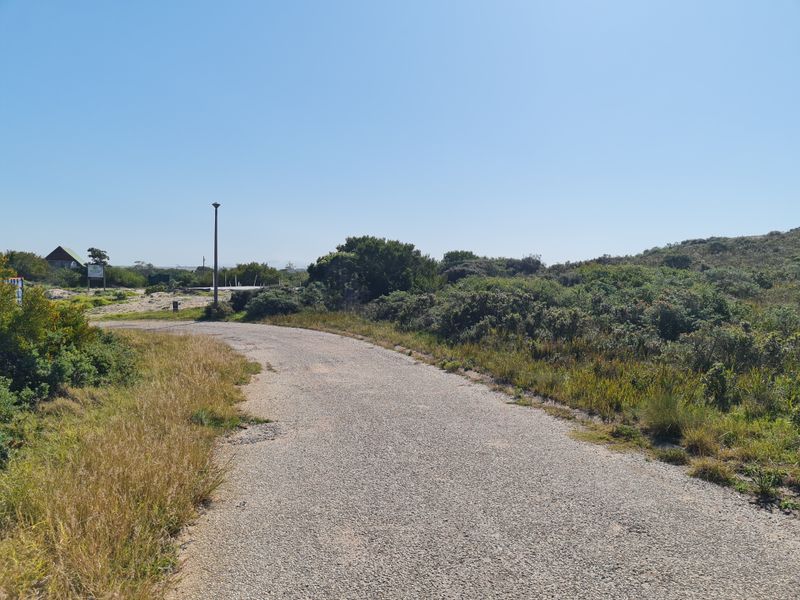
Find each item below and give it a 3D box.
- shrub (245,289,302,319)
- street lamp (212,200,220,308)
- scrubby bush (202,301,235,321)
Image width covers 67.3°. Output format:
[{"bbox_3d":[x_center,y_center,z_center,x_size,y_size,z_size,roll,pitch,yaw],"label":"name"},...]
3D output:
[{"bbox_3d":[-4.626,0.118,21.800,1.950,1.070,1.700,0,3,-12],"label":"shrub"},{"bbox_3d":[-6.963,-1.584,22.800,0.330,4.190,0.330,0,3,-17],"label":"street lamp"},{"bbox_3d":[-6.403,0.344,21.200,1.100,0.650,1.050,0,3,-17],"label":"scrubby bush"}]

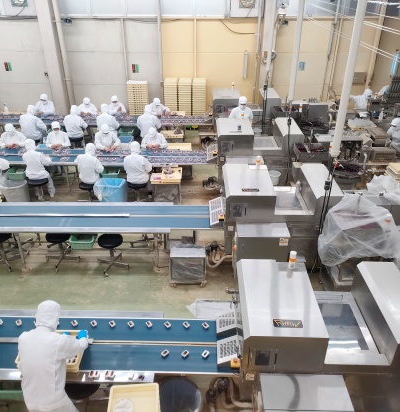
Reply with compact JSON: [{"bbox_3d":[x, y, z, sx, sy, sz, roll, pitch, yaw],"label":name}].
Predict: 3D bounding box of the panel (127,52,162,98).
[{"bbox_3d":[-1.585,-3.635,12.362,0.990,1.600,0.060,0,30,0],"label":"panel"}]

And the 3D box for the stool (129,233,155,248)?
[{"bbox_3d":[-0.872,0.398,6.733,0.440,0.480,0.440,0,30,0],"label":"stool"}]

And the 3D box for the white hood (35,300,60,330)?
[{"bbox_3d":[-1.267,0.885,3.562,0.200,0.270,0.240,3,31,4],"label":"white hood"}]

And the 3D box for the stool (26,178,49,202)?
[{"bbox_3d":[-2.992,-0.271,8.075,0.420,0.530,0.420,0,30,0],"label":"stool"}]

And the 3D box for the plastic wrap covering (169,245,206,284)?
[{"bbox_3d":[-0.174,0.865,6.260,0.516,0.516,0.329,1,29,1],"label":"plastic wrap covering"}]

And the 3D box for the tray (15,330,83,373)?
[{"bbox_3d":[-1.464,1.436,4.307,0.600,0.120,0.410,1,29,1],"label":"tray"}]

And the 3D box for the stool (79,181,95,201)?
[{"bbox_3d":[-2.099,-0.210,8.220,0.440,0.480,0.440,1,29,1],"label":"stool"}]

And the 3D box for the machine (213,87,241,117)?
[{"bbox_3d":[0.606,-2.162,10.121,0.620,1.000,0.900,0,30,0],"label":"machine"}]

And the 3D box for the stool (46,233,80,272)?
[{"bbox_3d":[-2.060,0.627,6.335,0.450,0.490,0.450,0,30,0],"label":"stool"}]

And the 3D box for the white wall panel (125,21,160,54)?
[{"bbox_3d":[-1.501,-4.439,11.196,0.900,0.820,0.040,0,30,0],"label":"white wall panel"}]

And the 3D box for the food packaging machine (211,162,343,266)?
[{"bbox_3d":[1.091,0.235,6.628,1.831,1.272,1.421,1,29,1],"label":"food packaging machine"}]

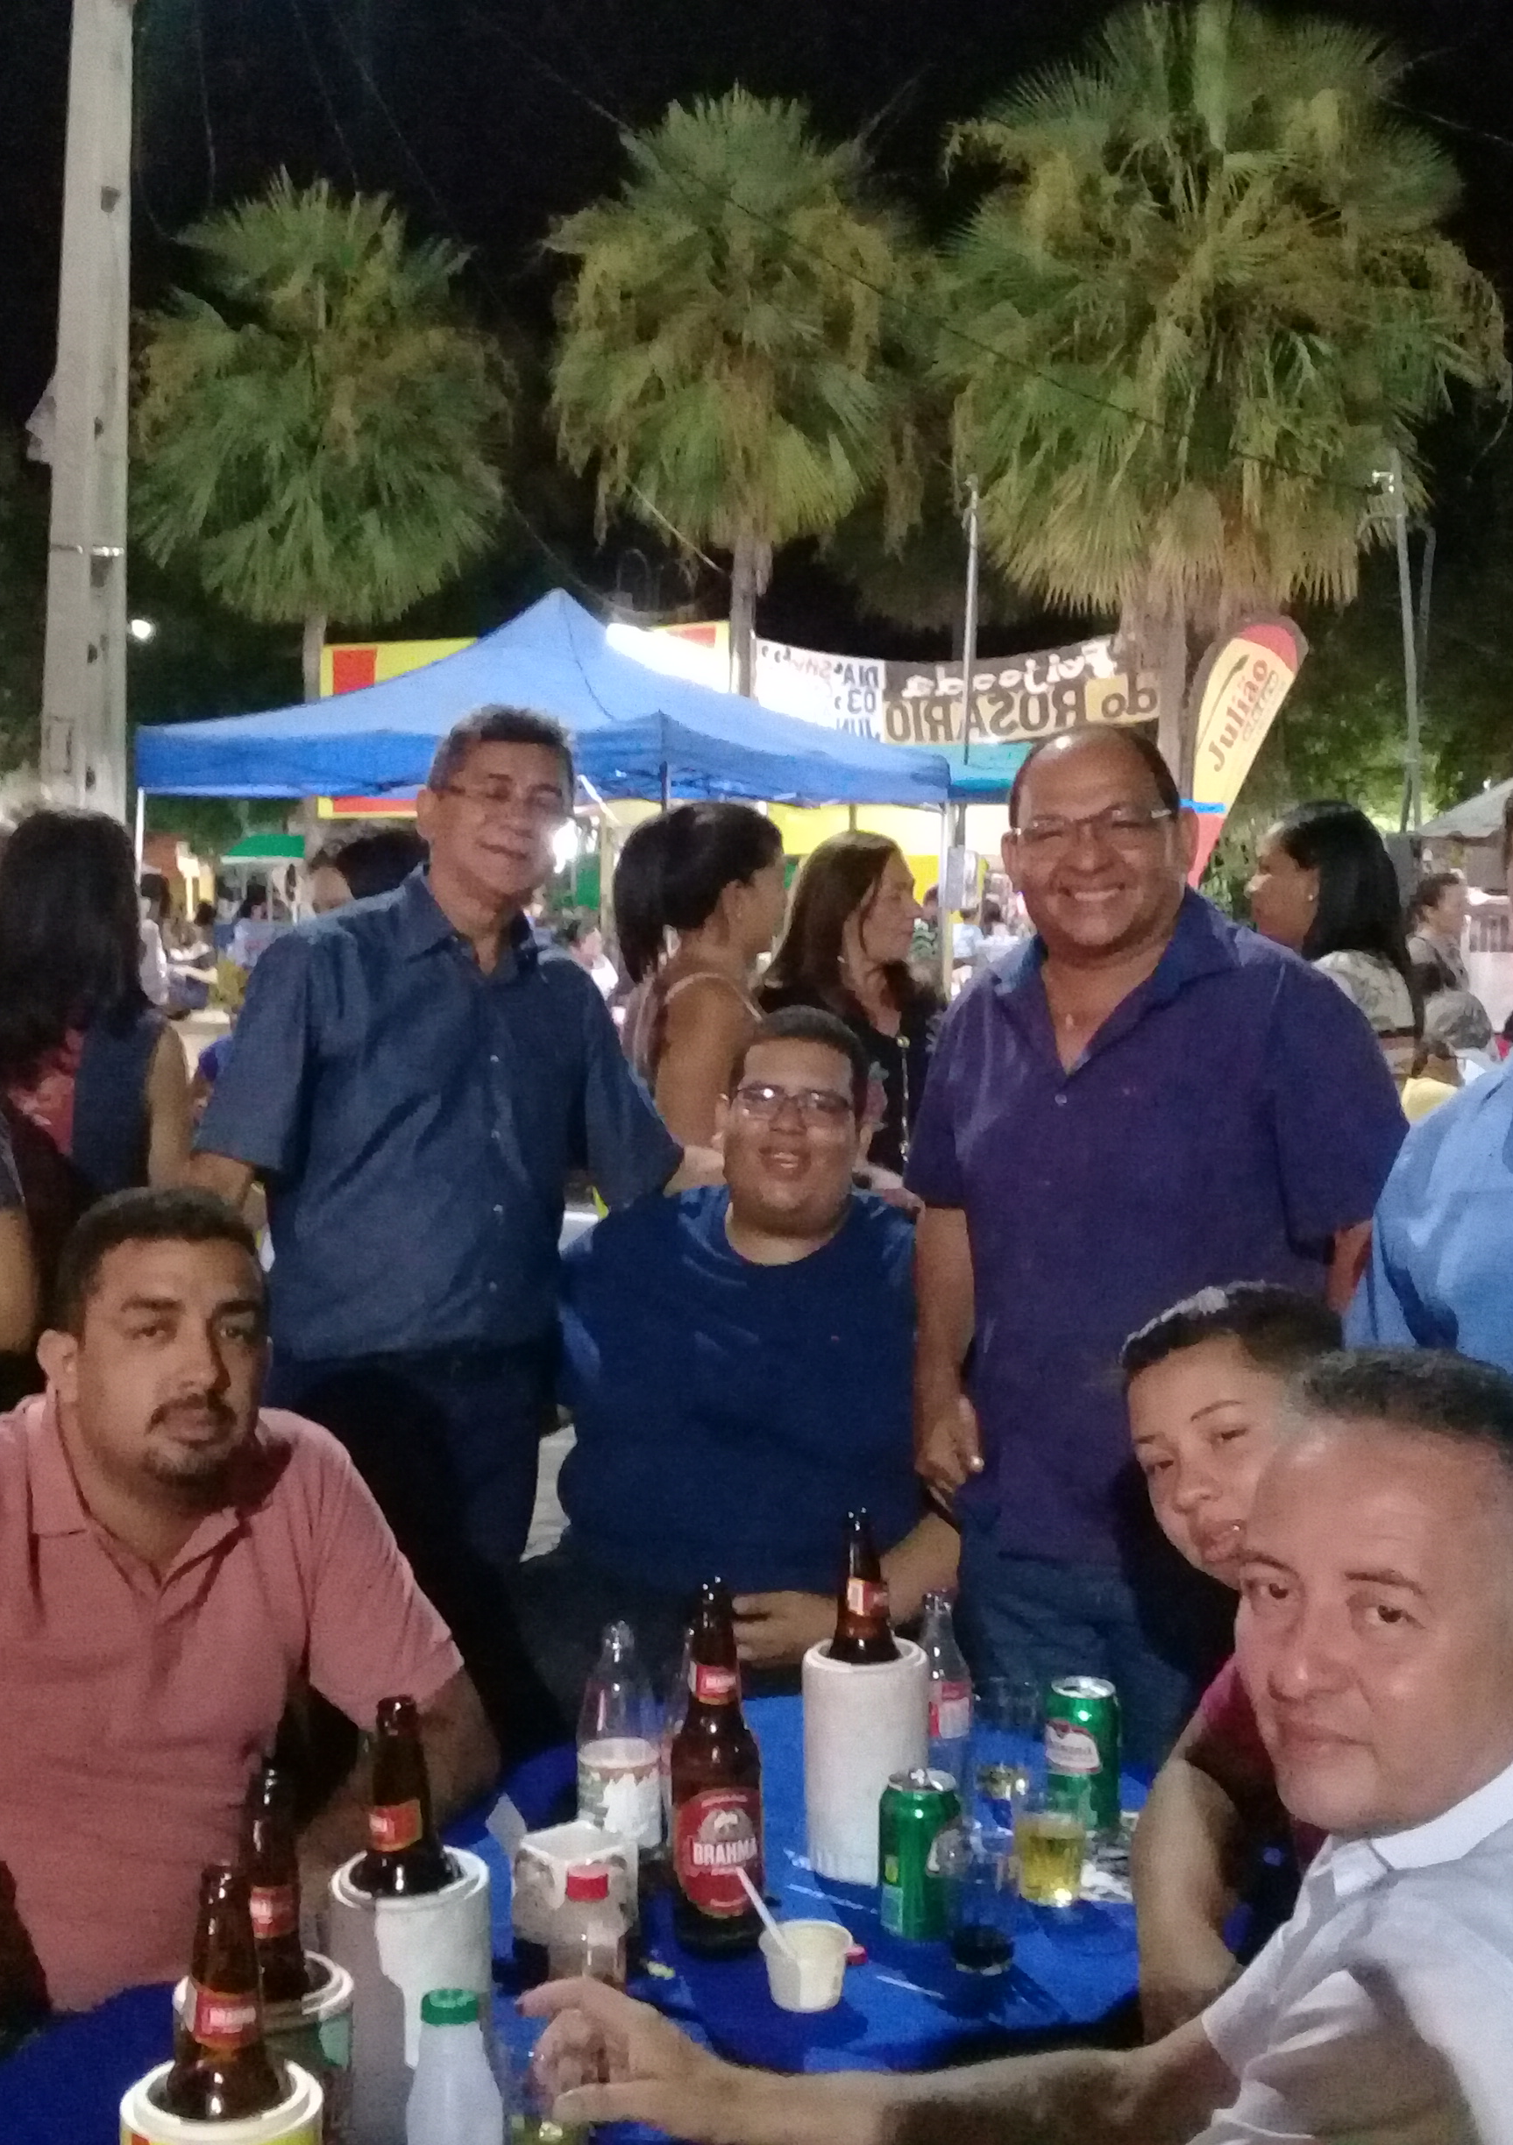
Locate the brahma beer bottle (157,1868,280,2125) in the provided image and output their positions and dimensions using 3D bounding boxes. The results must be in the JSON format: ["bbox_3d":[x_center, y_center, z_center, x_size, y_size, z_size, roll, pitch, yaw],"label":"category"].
[{"bbox_3d":[-0.292,0.579,1.395,0.075,0.290,0.075,-1,4,-11],"label":"brahma beer bottle"}]

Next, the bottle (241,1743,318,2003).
[{"bbox_3d":[-0.293,0.568,1.560,0.075,0.290,0.075,0,4,-6],"label":"bottle"}]

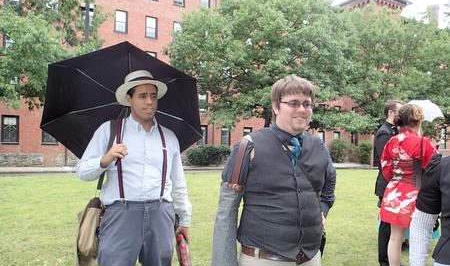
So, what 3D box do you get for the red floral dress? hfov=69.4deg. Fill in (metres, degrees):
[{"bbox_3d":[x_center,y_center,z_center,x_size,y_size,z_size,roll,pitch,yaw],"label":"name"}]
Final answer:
[{"bbox_3d":[1.740,0.425,3.050,0.360,0.910,0.480,3,-3,-45],"label":"red floral dress"}]

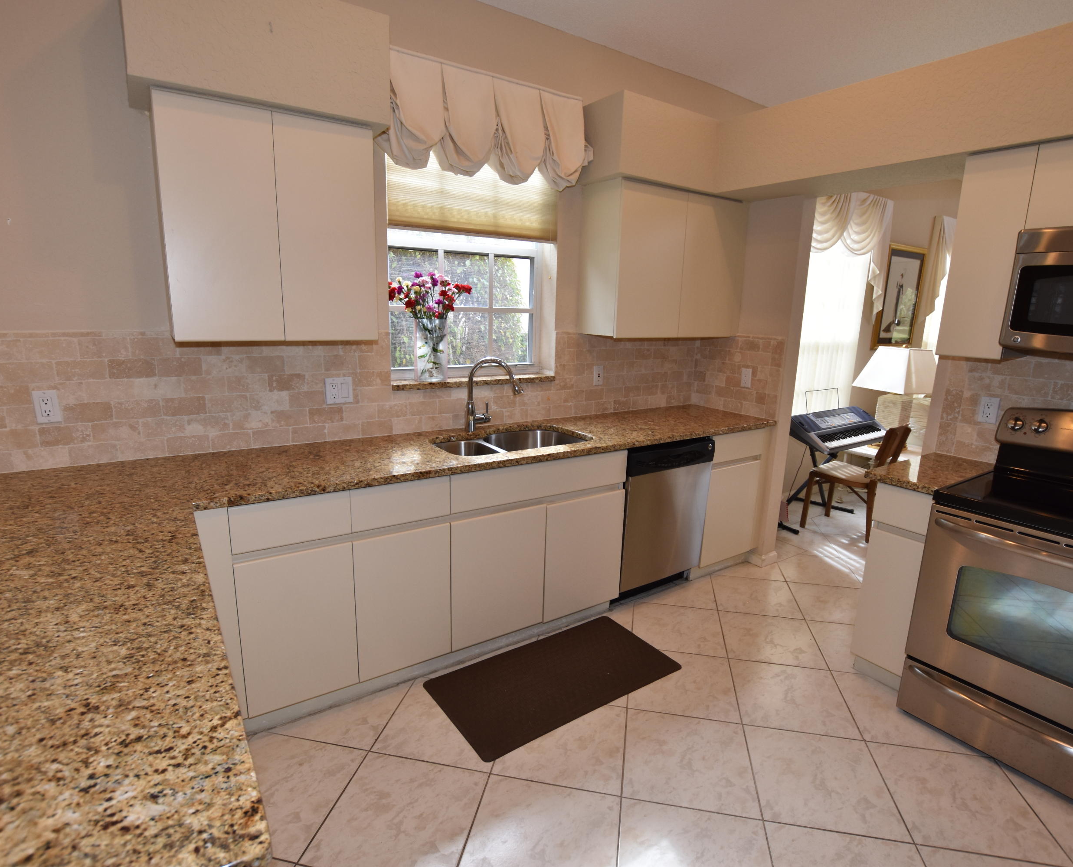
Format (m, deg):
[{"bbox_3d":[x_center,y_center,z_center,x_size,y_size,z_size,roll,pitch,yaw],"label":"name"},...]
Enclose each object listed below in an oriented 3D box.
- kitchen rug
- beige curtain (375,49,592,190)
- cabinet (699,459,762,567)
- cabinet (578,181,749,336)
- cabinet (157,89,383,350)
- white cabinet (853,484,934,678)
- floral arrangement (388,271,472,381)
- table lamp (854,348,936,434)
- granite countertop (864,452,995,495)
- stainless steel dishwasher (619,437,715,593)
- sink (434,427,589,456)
[{"bbox_3d":[0.087,1.014,2.292,0.984,0.015,0.515,-7,14,-32],"label":"kitchen rug"},{"bbox_3d":[-0.211,-1.394,2.500,1.080,0.430,0.135,-6,15,-32],"label":"beige curtain"},{"bbox_3d":[0.966,0.400,3.374,0.445,0.590,0.612,-7,14,-32],"label":"cabinet"},{"bbox_3d":[0.728,-0.943,3.088,0.957,0.769,0.320,-7,14,-32],"label":"cabinet"},{"bbox_3d":[-0.990,-0.747,2.040,0.680,0.764,0.315,-6,15,-32],"label":"cabinet"},{"bbox_3d":[1.693,0.628,2.360,0.605,0.900,0.232,-6,15,-32],"label":"white cabinet"},{"bbox_3d":[-0.515,-0.514,2.647,0.405,0.515,0.300,-7,14,-32],"label":"floral arrangement"},{"bbox_3d":[2.998,-0.295,4.511,0.410,0.860,0.520,-1,13,-11],"label":"table lamp"},{"bbox_3d":[1.591,0.159,2.182,0.645,0.040,0.217,-7,14,-32],"label":"granite countertop"},{"bbox_3d":[0.539,0.396,3.095,0.600,0.815,0.610,-6,15,-32],"label":"stainless steel dishwasher"},{"bbox_3d":[-0.119,0.154,2.635,0.790,0.205,0.480,-6,15,-32],"label":"sink"}]

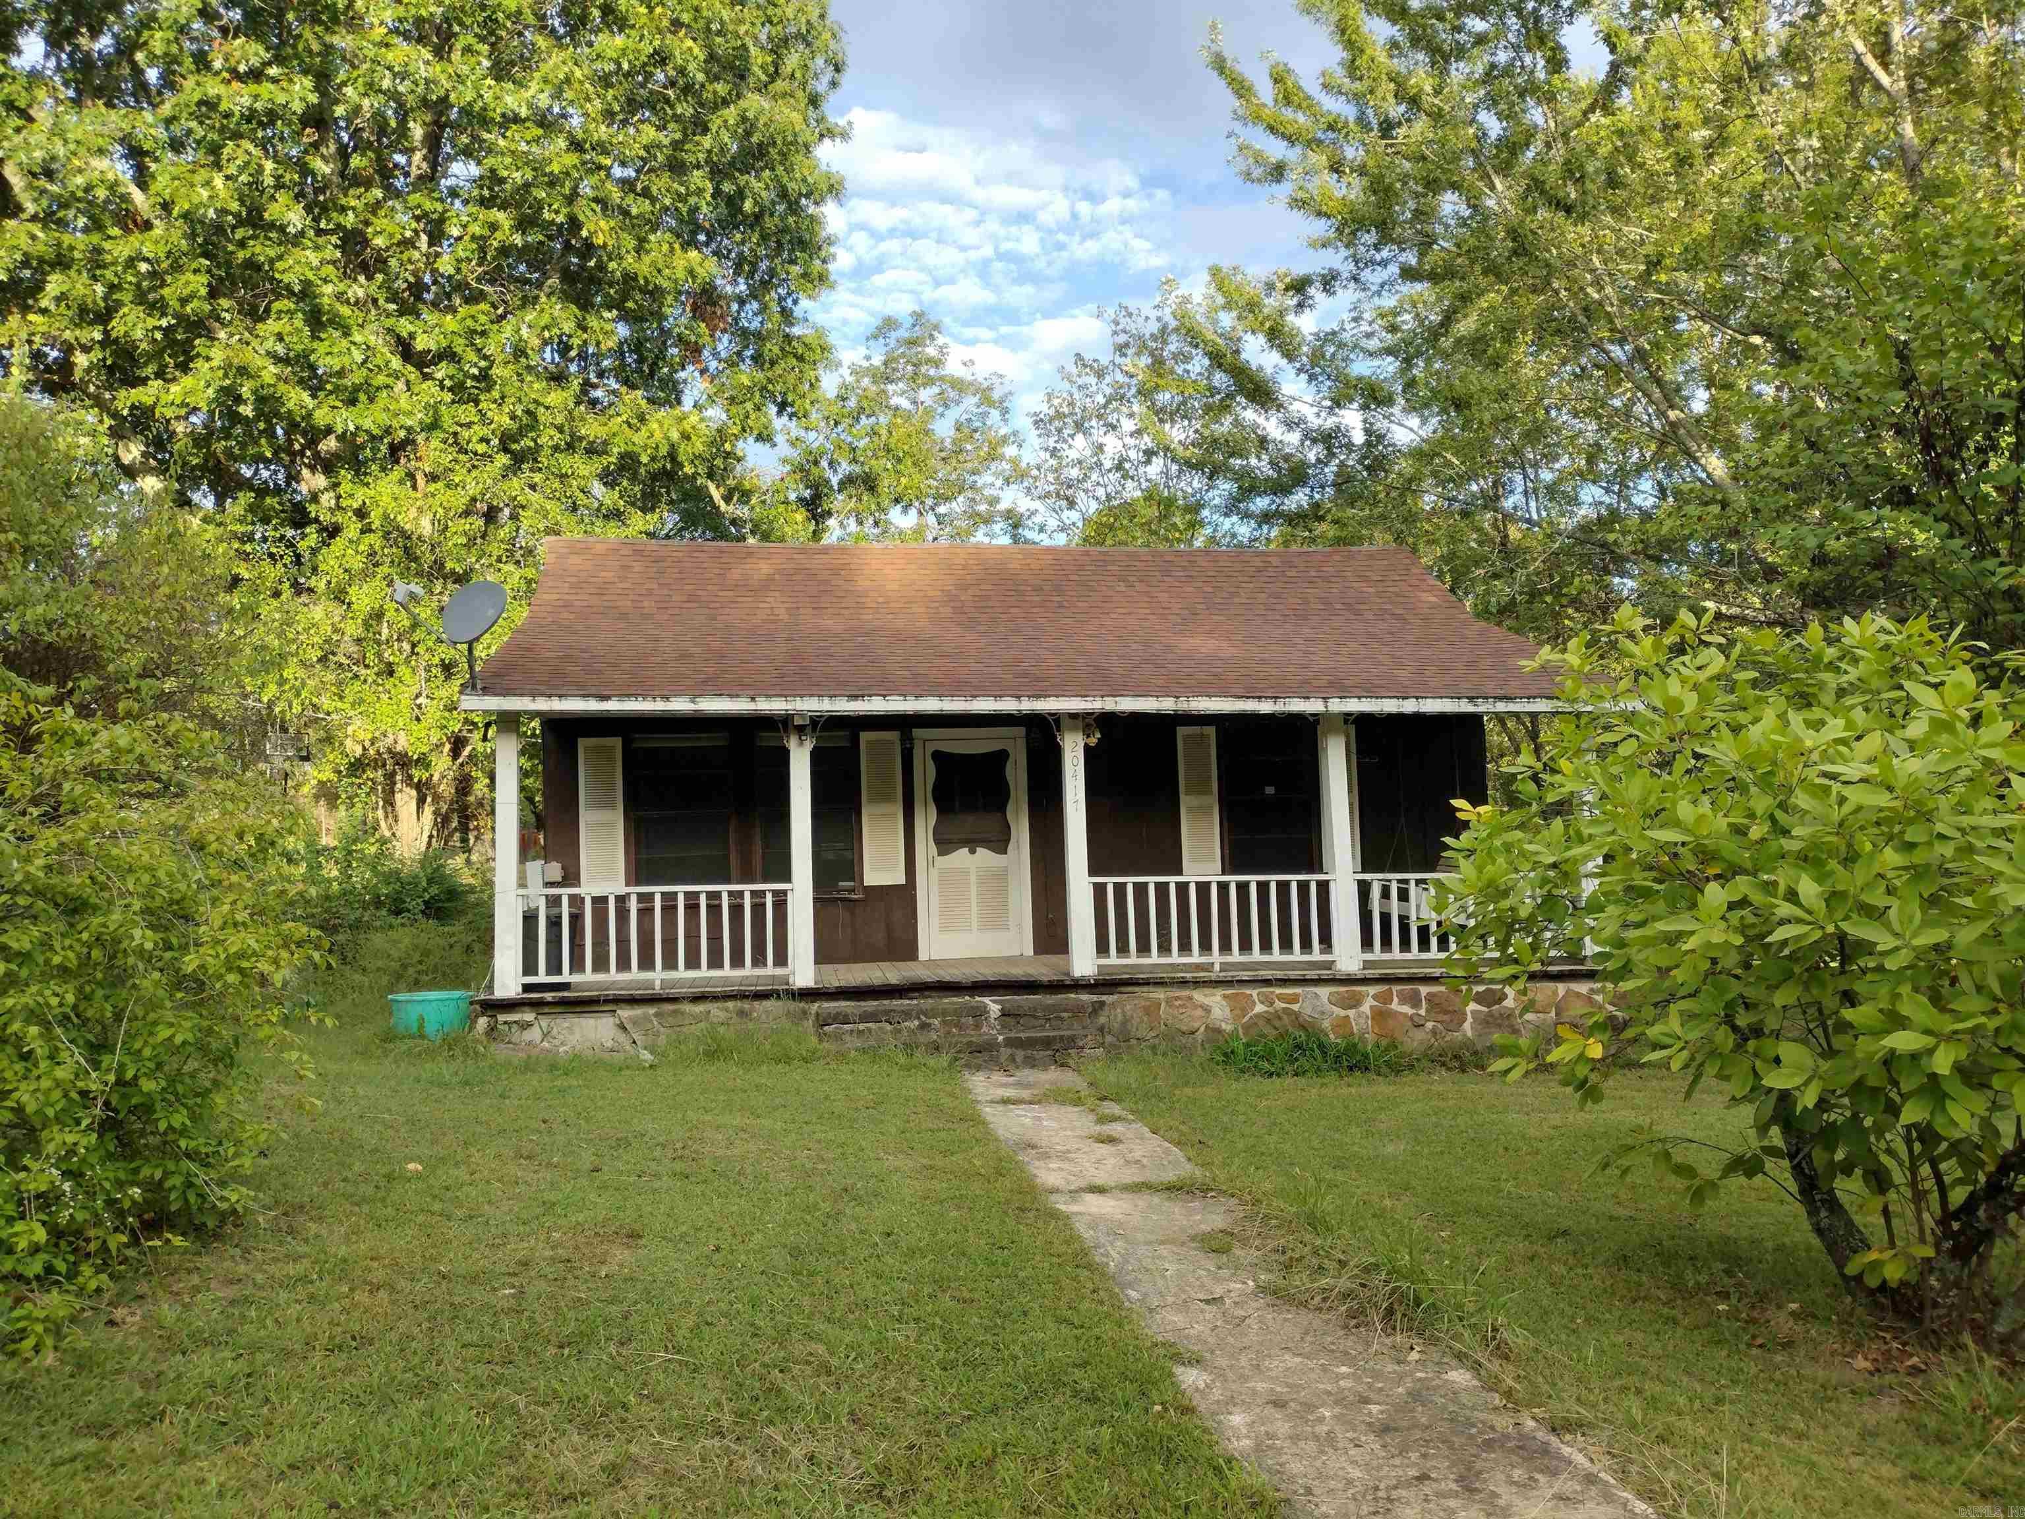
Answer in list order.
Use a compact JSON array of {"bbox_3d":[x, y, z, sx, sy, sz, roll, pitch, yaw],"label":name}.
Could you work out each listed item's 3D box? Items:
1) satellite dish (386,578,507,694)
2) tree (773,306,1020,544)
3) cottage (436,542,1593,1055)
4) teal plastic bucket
[{"bbox_3d":[-3.975,-0.898,11.222,0.540,0.807,0.766,-3,-4,31],"label":"satellite dish"},{"bbox_3d":[-2.065,-2.647,29.653,5.174,11.767,5.174,-1,-3,0],"label":"tree"},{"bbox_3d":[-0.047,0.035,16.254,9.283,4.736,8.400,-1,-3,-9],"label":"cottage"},{"bbox_3d":[-4.429,1.941,12.000,0.640,0.370,0.640,-1,-3,0],"label":"teal plastic bucket"}]

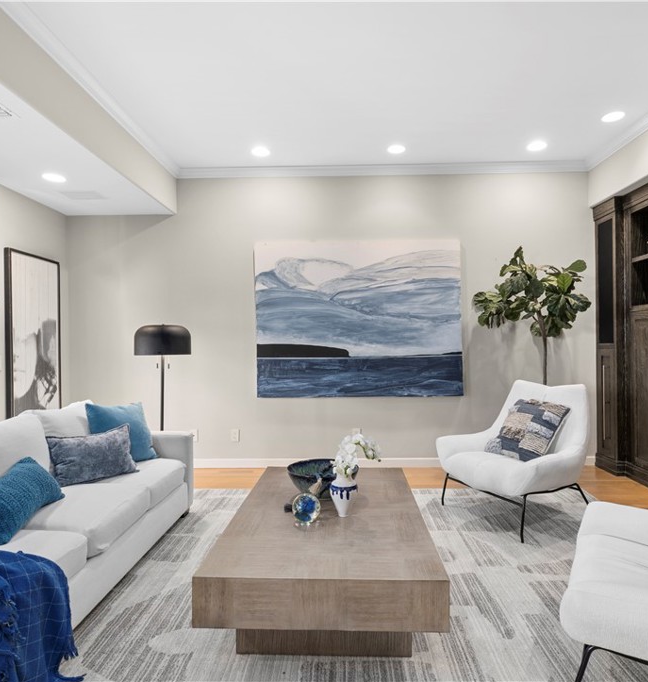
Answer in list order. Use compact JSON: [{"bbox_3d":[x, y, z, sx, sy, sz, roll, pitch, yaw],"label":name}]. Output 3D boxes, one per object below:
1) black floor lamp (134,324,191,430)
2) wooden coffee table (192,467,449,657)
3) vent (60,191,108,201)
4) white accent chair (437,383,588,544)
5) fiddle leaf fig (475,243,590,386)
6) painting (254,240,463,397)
[{"bbox_3d":[-1.381,0.538,3.915,0.494,1.351,0.494,0,0,2],"label":"black floor lamp"},{"bbox_3d":[0.026,1.020,2.324,0.908,0.353,1.428,0,0,3],"label":"wooden coffee table"},{"bbox_3d":[-2.014,-1.212,3.824,0.300,0.020,0.205,0,0,2],"label":"vent"},{"bbox_3d":[1.351,0.742,3.158,0.821,0.892,0.791,0,0,-26],"label":"white accent chair"},{"bbox_3d":[1.718,0.207,3.751,0.967,1.960,0.850,0,0,2],"label":"fiddle leaf fig"},{"bbox_3d":[0.326,-0.208,4.300,1.932,1.475,0.040,0,0,2],"label":"painting"}]

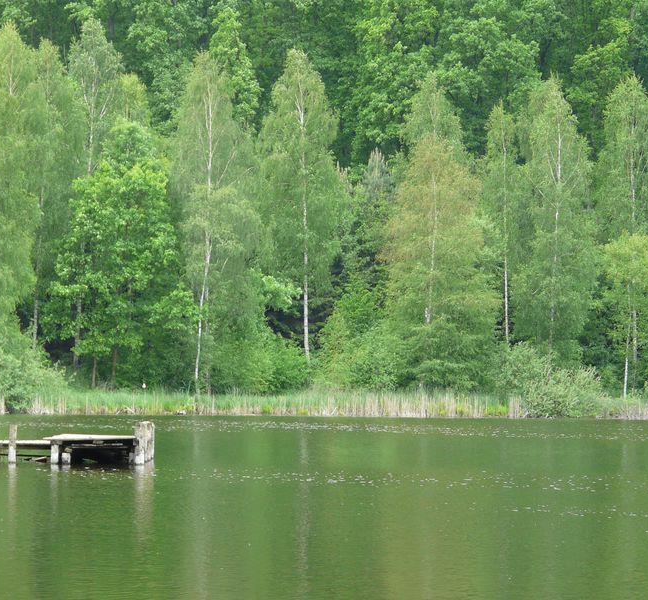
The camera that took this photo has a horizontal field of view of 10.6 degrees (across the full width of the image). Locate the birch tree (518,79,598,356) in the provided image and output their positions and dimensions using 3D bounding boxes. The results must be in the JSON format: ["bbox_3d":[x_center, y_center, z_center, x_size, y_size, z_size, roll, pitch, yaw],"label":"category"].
[{"bbox_3d":[9.094,-2.484,136.500,3.130,12.360,3.290,1,-1,0],"label":"birch tree"}]

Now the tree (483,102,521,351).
[{"bbox_3d":[7.059,-2.076,138.000,1.580,11.470,1.820,1,-1,0],"label":"tree"}]

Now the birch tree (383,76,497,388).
[{"bbox_3d":[4.419,-2.429,133.500,4.360,12.240,4.360,1,-1,0],"label":"birch tree"}]

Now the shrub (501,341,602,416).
[{"bbox_3d":[8.442,2.987,129.500,3.790,2.820,3.410,1,-1,0],"label":"shrub"}]

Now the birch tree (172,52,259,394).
[{"bbox_3d":[-4.120,-2.791,132.500,3.270,13.210,3.430,1,-1,0],"label":"birch tree"}]

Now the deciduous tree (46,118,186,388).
[{"bbox_3d":[-8.027,-1.644,135.000,5.260,10.600,5.000,1,-1,0],"label":"deciduous tree"}]

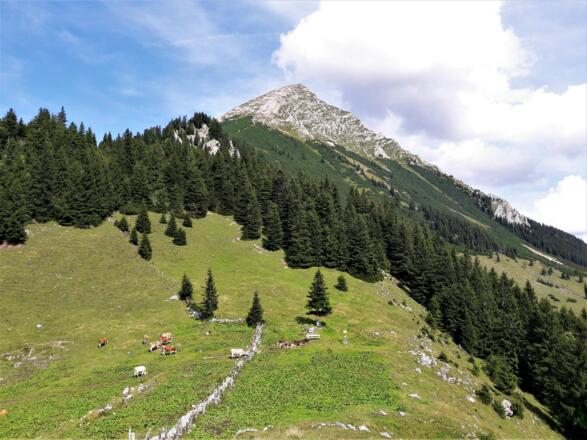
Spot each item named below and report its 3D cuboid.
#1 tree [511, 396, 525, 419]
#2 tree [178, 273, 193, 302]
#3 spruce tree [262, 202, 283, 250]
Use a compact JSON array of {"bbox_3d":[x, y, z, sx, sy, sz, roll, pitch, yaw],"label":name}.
[{"bbox_3d":[26.900,22.540,57.000,1.680,2.700,1.680,0,0,0],"label":"tree"},{"bbox_3d":[-19.023,11.944,84.000,2.477,5.132,2.477,0,-3,0],"label":"tree"},{"bbox_3d":[-5.595,1.820,128.000,5.528,13.078,5.528,0,-3,0],"label":"spruce tree"}]

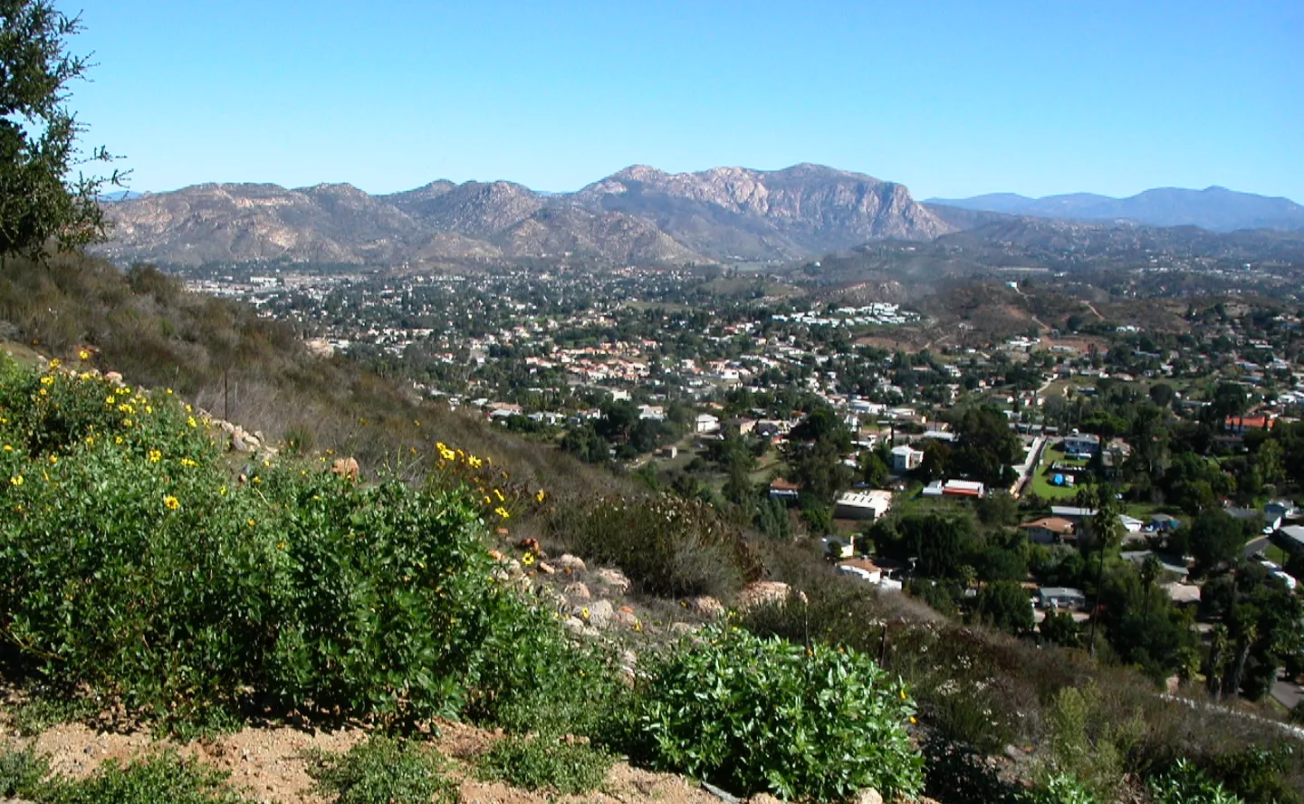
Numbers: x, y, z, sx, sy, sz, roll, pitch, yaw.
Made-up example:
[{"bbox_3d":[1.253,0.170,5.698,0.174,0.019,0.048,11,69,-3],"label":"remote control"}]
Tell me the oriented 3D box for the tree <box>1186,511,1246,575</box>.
[{"bbox_3d":[136.753,34.159,310.487,12.727,15.856,12.727,4,8,24],"label":"tree"}]

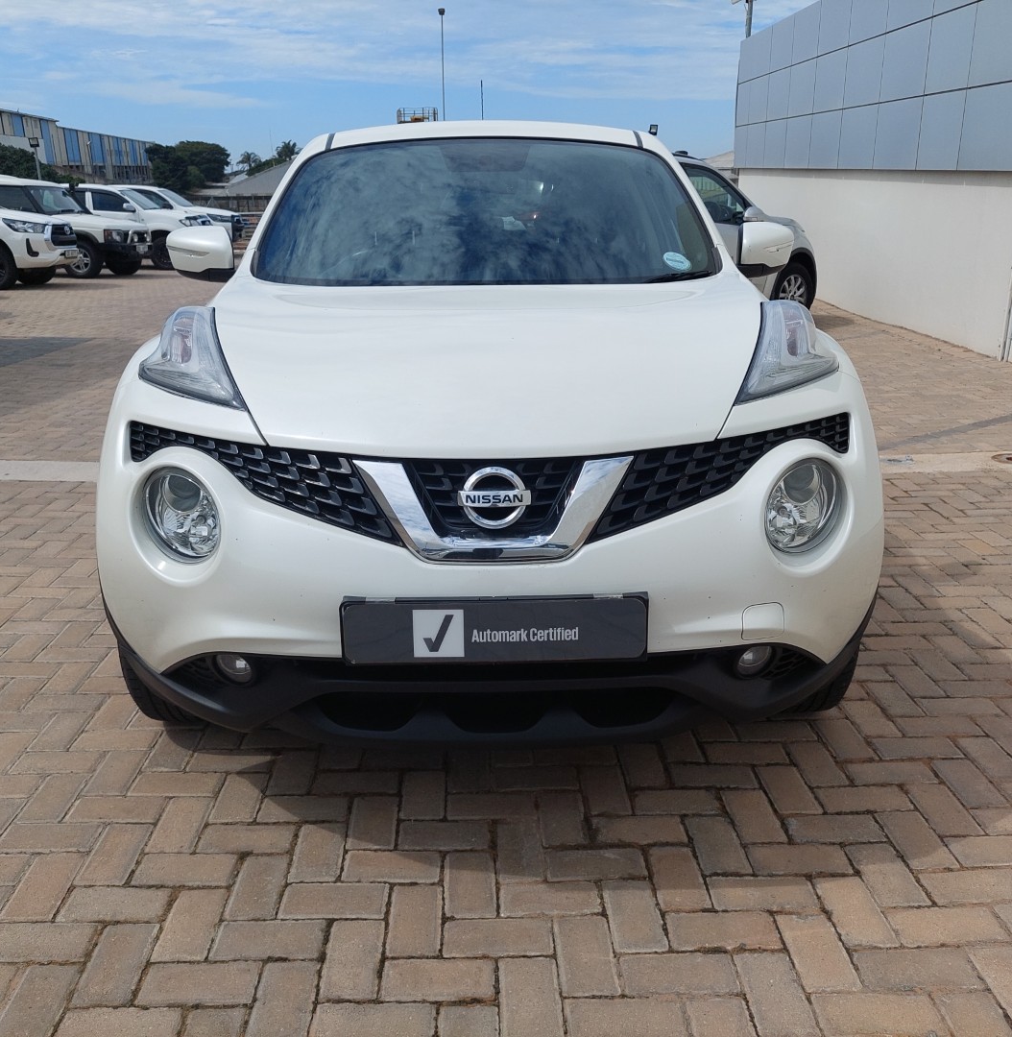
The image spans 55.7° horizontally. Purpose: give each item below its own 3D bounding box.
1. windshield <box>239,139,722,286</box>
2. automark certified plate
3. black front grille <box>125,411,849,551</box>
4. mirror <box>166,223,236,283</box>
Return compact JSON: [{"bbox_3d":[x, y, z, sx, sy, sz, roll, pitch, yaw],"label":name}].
[{"bbox_3d":[-0.075,-0.849,2.742,1.280,0.150,0.820,-1,46,-2],"label":"windshield"},{"bbox_3d":[-0.019,0.191,1.644,0.525,0.125,0.020,-1,12,-2],"label":"automark certified plate"},{"bbox_3d":[-0.029,-0.079,1.754,1.410,0.180,0.310,-1,17,-2],"label":"black front grille"},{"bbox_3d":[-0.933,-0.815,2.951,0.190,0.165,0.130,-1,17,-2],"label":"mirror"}]

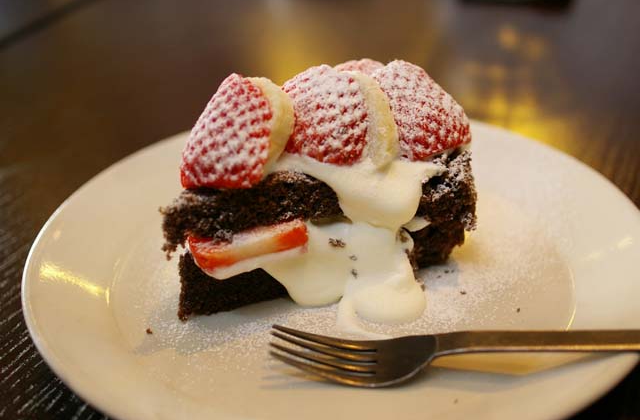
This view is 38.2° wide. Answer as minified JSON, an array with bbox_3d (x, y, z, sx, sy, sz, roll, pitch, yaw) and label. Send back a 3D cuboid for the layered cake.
[{"bbox_3d":[0.002,-0.010,0.359,0.121,0.077,0.074,-13,33,-18],"label":"layered cake"}]

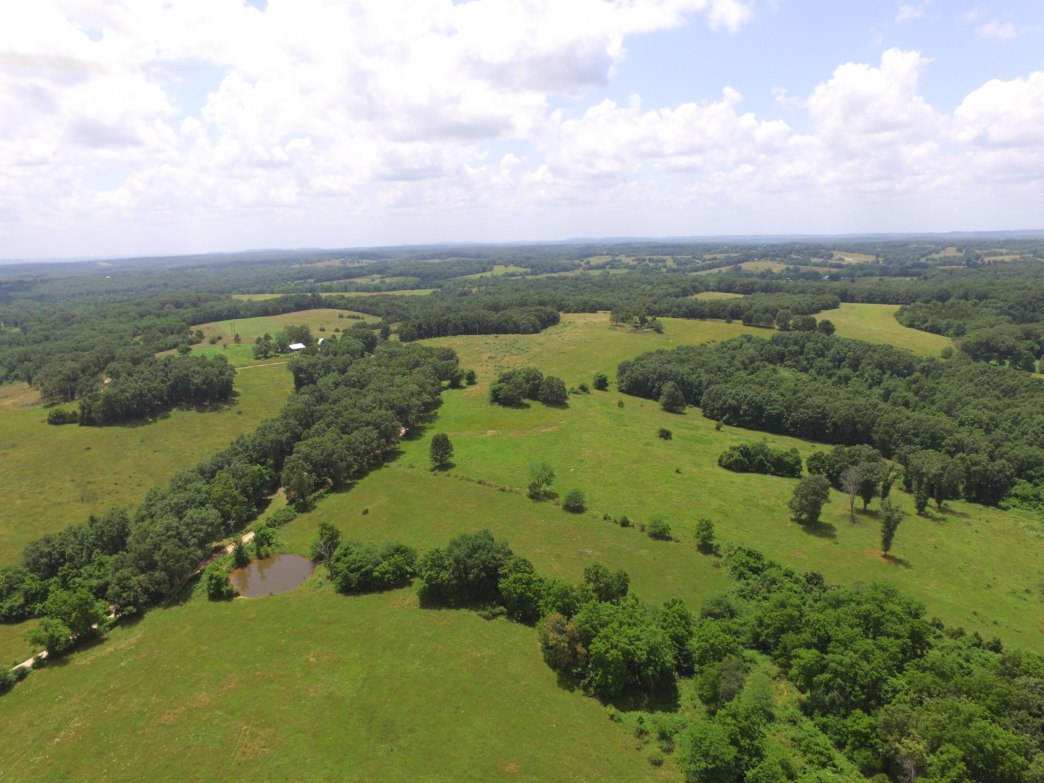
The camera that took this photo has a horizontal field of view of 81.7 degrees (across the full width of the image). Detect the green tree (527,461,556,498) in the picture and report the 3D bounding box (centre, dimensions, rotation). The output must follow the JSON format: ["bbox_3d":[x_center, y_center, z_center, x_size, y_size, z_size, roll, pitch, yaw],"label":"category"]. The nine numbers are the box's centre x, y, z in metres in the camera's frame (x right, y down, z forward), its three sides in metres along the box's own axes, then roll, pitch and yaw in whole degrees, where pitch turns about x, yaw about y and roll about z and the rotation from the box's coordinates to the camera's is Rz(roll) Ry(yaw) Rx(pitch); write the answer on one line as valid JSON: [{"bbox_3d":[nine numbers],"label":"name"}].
[{"bbox_3d":[7.500,34.910,240.310,11.200,13.300,11.000,-1,14,2],"label":"green tree"}]

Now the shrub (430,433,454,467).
[{"bbox_3d":[-38.450,27.430,285.200,10.800,15.860,10.800,-2,14,0],"label":"shrub"}]

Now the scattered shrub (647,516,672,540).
[{"bbox_3d":[50.510,49.230,219.890,8.620,7.770,8.620,-2,14,0],"label":"scattered shrub"}]

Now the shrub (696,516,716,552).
[{"bbox_3d":[65.040,49.880,212.450,6.890,11.290,6.890,-2,14,0],"label":"shrub"}]

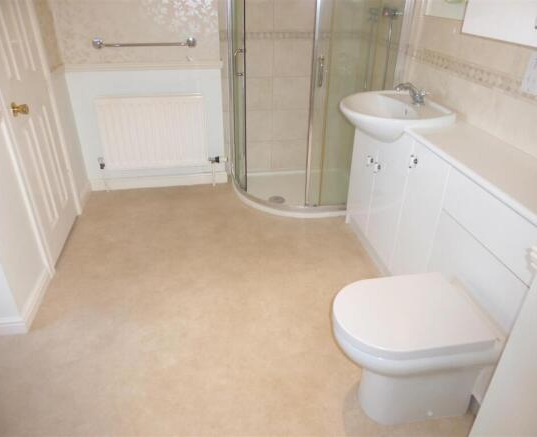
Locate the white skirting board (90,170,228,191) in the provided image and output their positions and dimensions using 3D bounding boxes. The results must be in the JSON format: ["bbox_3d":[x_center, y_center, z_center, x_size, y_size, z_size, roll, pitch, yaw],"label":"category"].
[{"bbox_3d":[-0.850,-0.298,3.171,1.048,0.097,0.018,-4,30,-9],"label":"white skirting board"}]

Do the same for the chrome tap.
[{"bbox_3d":[0.740,-0.639,2.074,0.140,0.100,0.085,-4,30,-9],"label":"chrome tap"}]

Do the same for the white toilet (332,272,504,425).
[{"bbox_3d":[0.480,0.496,1.505,0.504,0.415,0.357,-4,30,-9],"label":"white toilet"}]

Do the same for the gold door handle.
[{"bbox_3d":[-1.206,-0.531,1.965,0.062,0.062,0.062,-4,30,-9],"label":"gold door handle"}]

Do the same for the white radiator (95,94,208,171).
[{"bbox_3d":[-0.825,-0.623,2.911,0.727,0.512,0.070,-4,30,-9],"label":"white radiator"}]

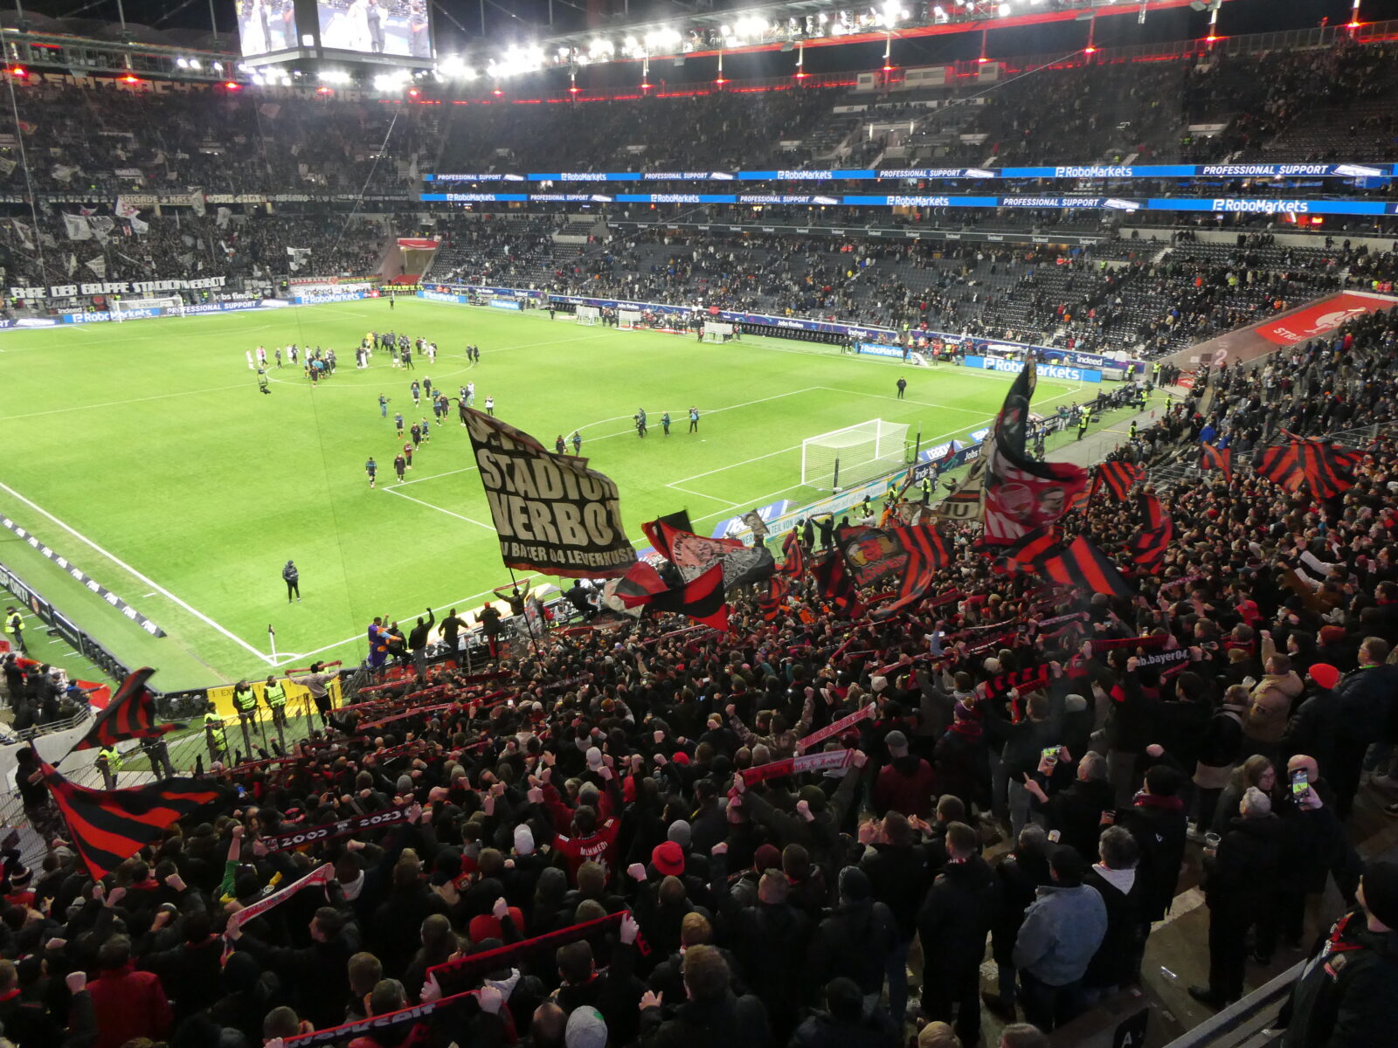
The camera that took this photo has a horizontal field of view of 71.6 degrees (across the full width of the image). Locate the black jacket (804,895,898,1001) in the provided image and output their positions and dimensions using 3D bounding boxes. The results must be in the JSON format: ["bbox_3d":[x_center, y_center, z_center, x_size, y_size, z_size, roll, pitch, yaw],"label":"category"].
[{"bbox_3d":[0.991,2.780,6.350,0.570,0.660,0.360,-4,19,-11],"label":"black jacket"}]

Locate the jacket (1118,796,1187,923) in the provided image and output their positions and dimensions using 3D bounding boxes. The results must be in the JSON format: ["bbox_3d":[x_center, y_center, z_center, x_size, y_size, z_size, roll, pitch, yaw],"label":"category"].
[{"bbox_3d":[2.584,1.934,5.600,0.520,0.780,0.380,-4,19,-11],"label":"jacket"}]

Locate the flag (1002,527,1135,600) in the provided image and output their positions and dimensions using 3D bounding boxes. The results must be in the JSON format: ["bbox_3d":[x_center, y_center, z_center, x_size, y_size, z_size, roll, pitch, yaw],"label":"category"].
[{"bbox_3d":[6.073,0.638,16.000,1.949,1.000,0.600,8,20,21],"label":"flag"}]

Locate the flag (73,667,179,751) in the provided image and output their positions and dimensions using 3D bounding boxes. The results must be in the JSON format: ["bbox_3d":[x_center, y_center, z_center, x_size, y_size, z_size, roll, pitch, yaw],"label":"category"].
[{"bbox_3d":[-7.480,2.423,12.700,1.200,0.950,0.500,-12,22,-32],"label":"flag"}]

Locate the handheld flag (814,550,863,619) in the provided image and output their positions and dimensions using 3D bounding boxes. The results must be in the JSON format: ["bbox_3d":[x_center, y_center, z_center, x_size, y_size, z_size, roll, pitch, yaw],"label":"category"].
[{"bbox_3d":[2.945,1.259,20.500,0.950,1.350,0.450,3,19,8],"label":"handheld flag"}]

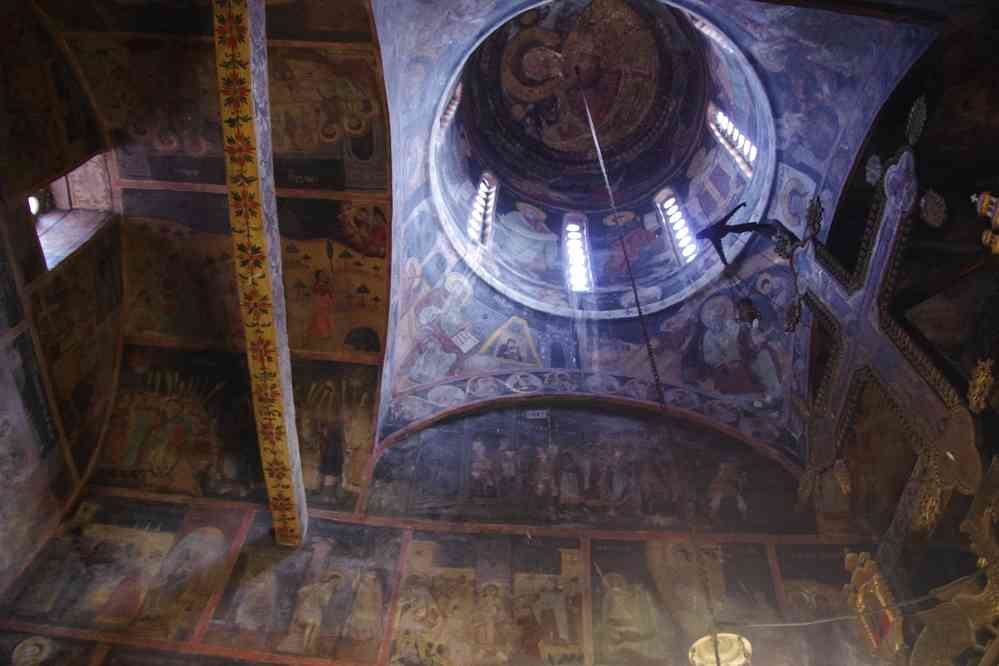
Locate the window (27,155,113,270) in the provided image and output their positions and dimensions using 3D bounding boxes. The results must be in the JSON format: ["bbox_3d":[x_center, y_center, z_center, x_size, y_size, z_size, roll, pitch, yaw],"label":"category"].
[{"bbox_3d":[-3.273,-0.910,5.344,0.491,0.864,0.484,6,-57,3],"label":"window"}]

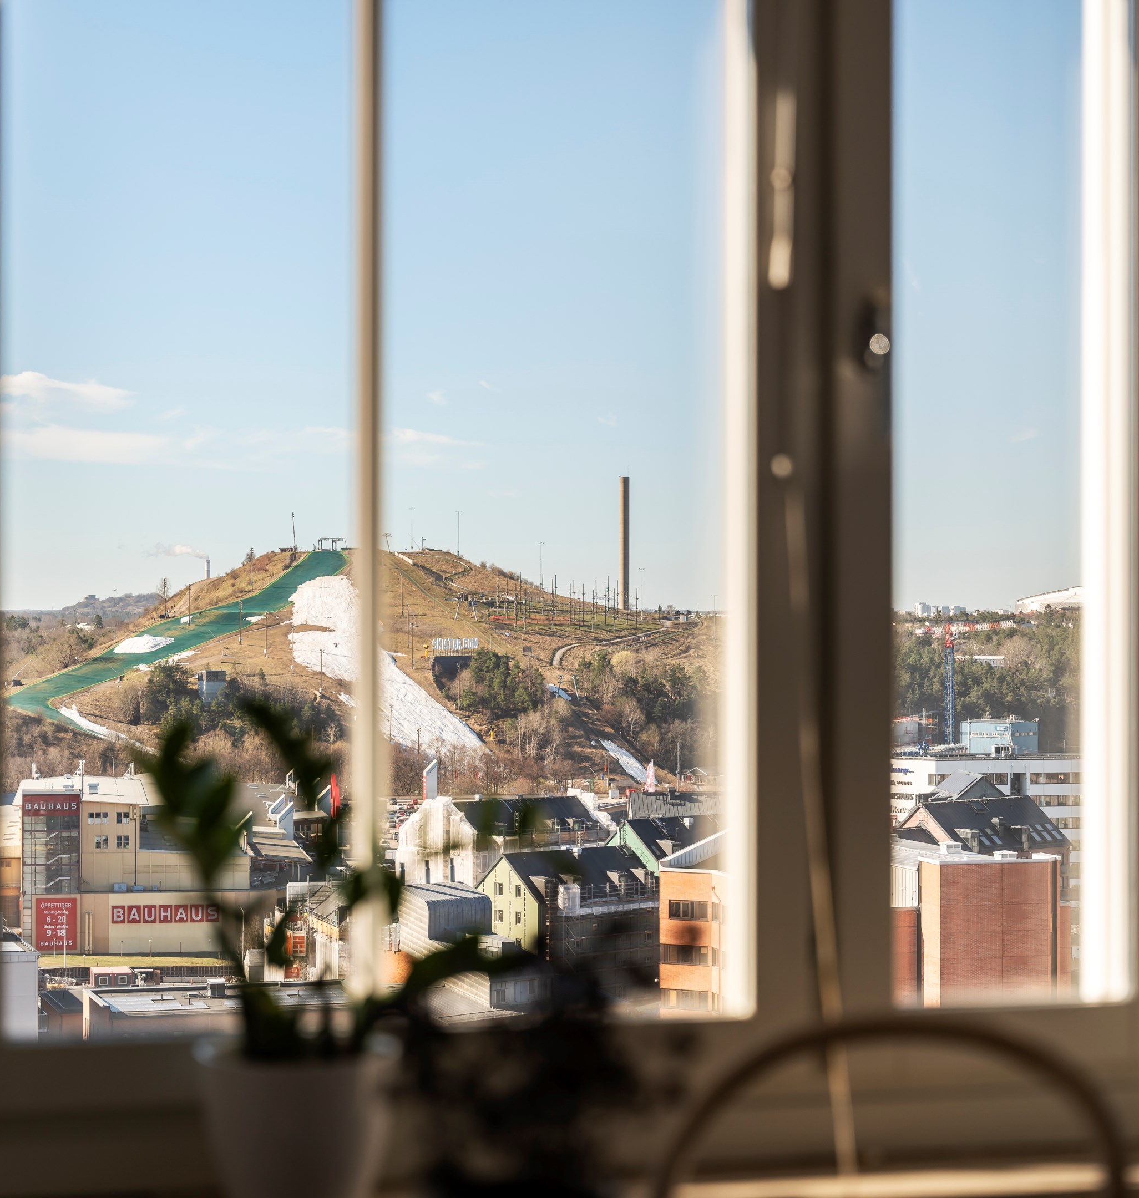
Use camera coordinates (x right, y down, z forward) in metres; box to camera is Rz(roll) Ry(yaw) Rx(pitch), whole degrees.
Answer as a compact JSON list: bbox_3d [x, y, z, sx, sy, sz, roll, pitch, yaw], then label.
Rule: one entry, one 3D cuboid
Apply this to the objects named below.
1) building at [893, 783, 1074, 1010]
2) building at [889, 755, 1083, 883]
[{"bbox_3d":[57.200,38.384,412.000,22.500,22.000,16.000,0,0,-40],"label":"building"},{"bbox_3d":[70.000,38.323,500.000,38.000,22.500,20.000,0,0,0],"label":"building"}]

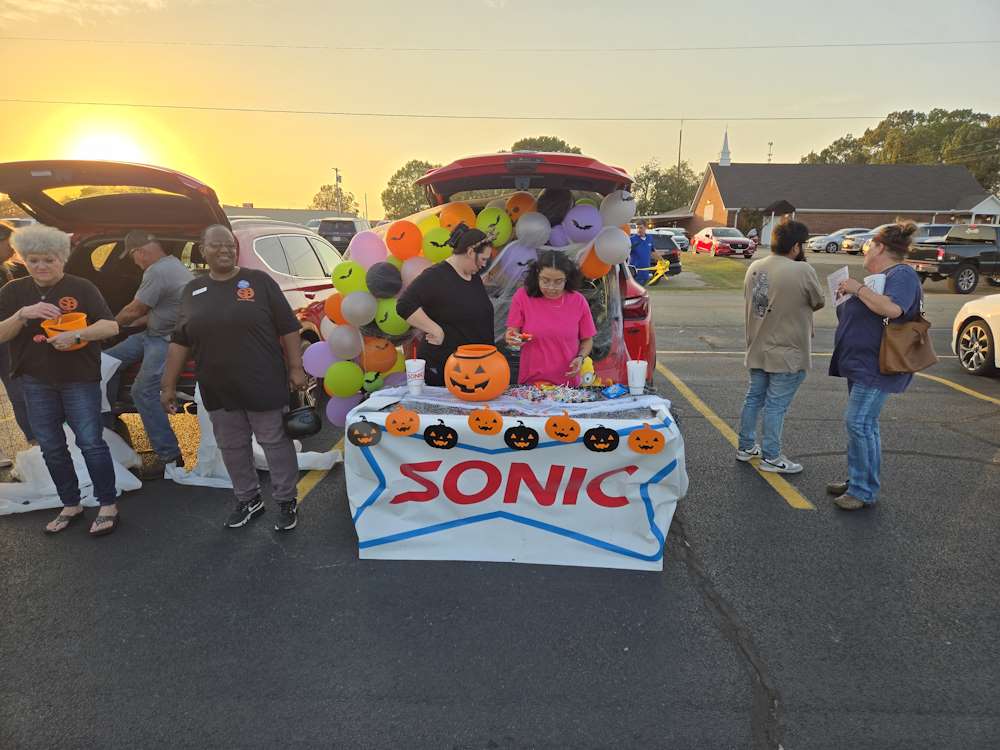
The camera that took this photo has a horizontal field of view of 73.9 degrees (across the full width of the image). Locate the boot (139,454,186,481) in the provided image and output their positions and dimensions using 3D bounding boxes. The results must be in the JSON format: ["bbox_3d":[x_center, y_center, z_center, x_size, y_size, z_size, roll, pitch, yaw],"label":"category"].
[{"bbox_3d":[-2.193,0.606,4.367,0.290,0.130,0.110,-3,13,-17],"label":"boot"}]

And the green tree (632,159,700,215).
[{"bbox_3d":[16.440,-17.334,66.000,7.000,8.200,7.000,0,12,0],"label":"green tree"}]

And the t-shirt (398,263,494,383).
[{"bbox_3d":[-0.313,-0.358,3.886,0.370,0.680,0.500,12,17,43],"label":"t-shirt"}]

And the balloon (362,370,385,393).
[{"bbox_3d":[-0.899,0.046,4.720,0.145,0.150,0.145,1,13,0],"label":"balloon"}]

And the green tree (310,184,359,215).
[{"bbox_3d":[-30.231,-30.287,121.362,9.000,9.000,9.000,0,13,0],"label":"green tree"}]

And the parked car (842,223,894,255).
[{"bbox_3d":[22.041,-7.620,37.500,4.650,1.680,1.850,-1,13,-8],"label":"parked car"}]

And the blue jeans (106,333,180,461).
[{"bbox_3d":[-2.364,0.127,4.356,0.520,0.870,0.420,0,13,-3],"label":"blue jeans"}]

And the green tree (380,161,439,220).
[{"bbox_3d":[-10.707,-21.816,82.238,8.500,9.800,8.500,0,13,0],"label":"green tree"}]

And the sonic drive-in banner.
[{"bbox_3d":[0.062,0.530,3.295,1.600,0.790,0.280,1,13,4],"label":"sonic drive-in banner"}]

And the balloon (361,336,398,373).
[{"bbox_3d":[-0.880,-0.150,4.850,0.265,0.280,0.265,1,13,0],"label":"balloon"}]

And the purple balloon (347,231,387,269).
[{"bbox_3d":[-0.957,-0.903,4.800,0.270,0.280,0.270,1,13,0],"label":"purple balloon"}]

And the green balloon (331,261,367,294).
[{"bbox_3d":[-1.062,-0.690,4.700,0.255,0.260,0.255,0,12,0],"label":"green balloon"}]

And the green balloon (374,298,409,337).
[{"bbox_3d":[-0.701,-0.380,4.350,0.245,0.260,0.245,0,13,0],"label":"green balloon"}]

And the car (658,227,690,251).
[{"bbox_3d":[10.745,-8.662,42.621,1.870,1.650,4.600,-1,13,-6],"label":"car"}]

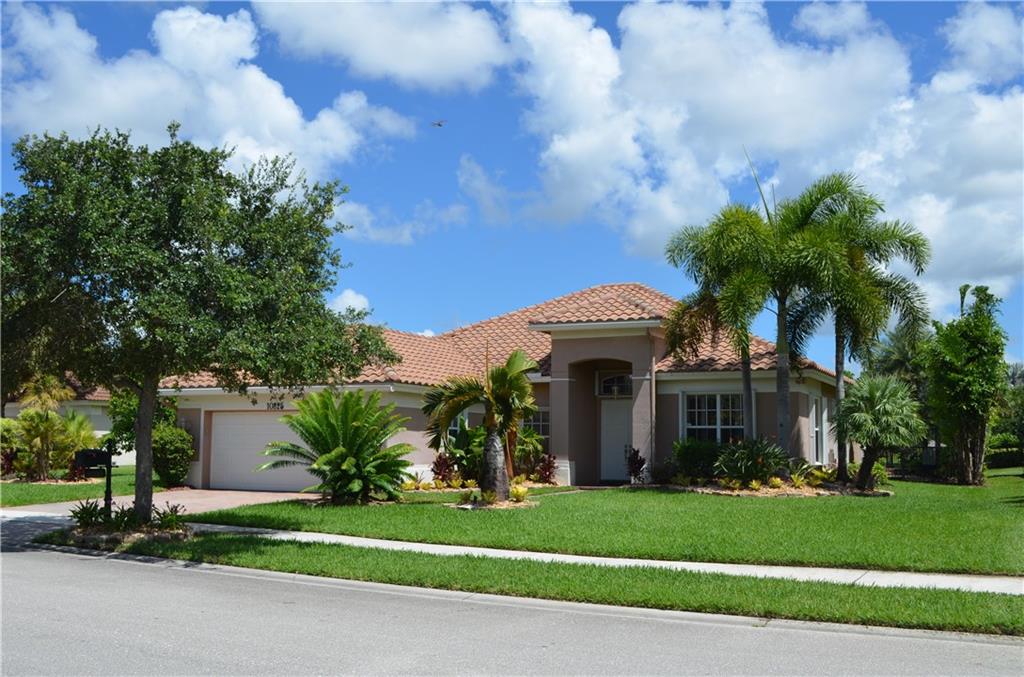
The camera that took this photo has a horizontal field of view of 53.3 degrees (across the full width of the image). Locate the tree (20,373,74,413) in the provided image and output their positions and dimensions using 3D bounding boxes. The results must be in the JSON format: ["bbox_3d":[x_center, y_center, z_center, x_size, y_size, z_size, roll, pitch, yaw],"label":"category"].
[{"bbox_3d":[-16.108,3.058,35.490,1.900,3.650,1.900,3,-7,-24],"label":"tree"}]

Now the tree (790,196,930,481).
[{"bbox_3d":[9.120,-0.036,26.730,3.664,7.494,3.900,1,-5,0],"label":"tree"}]

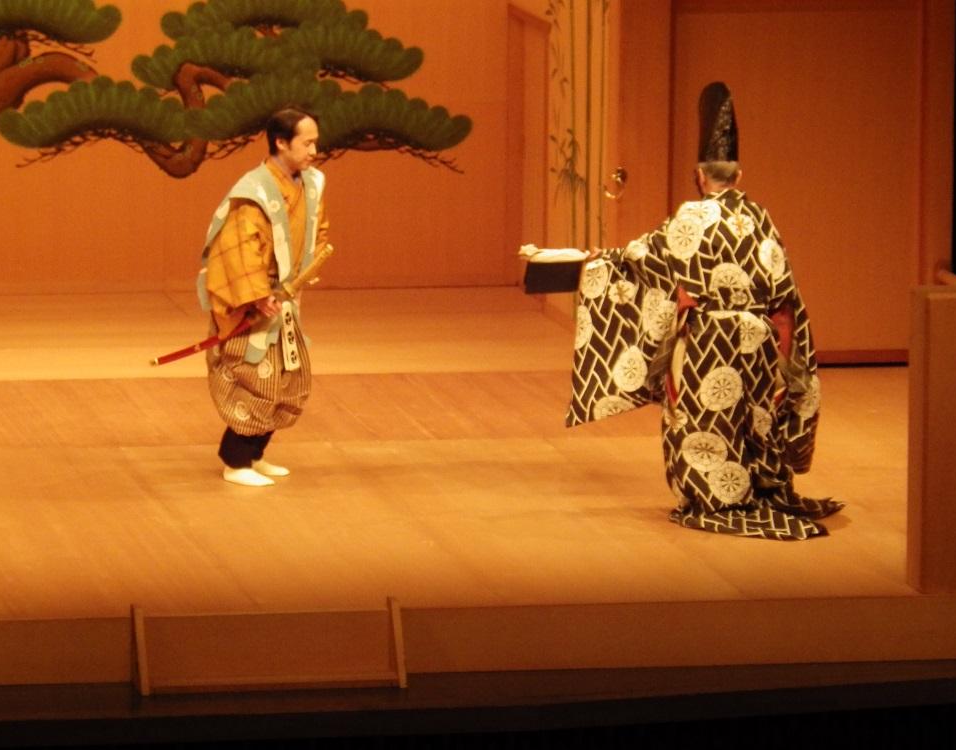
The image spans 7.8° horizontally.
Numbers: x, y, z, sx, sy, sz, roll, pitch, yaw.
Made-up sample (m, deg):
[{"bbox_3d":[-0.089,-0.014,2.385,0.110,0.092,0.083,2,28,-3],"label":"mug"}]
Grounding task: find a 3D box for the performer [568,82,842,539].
[{"bbox_3d":[0.951,-0.311,29.350,1.020,1.810,0.880,-3,10,-20],"label":"performer"}]

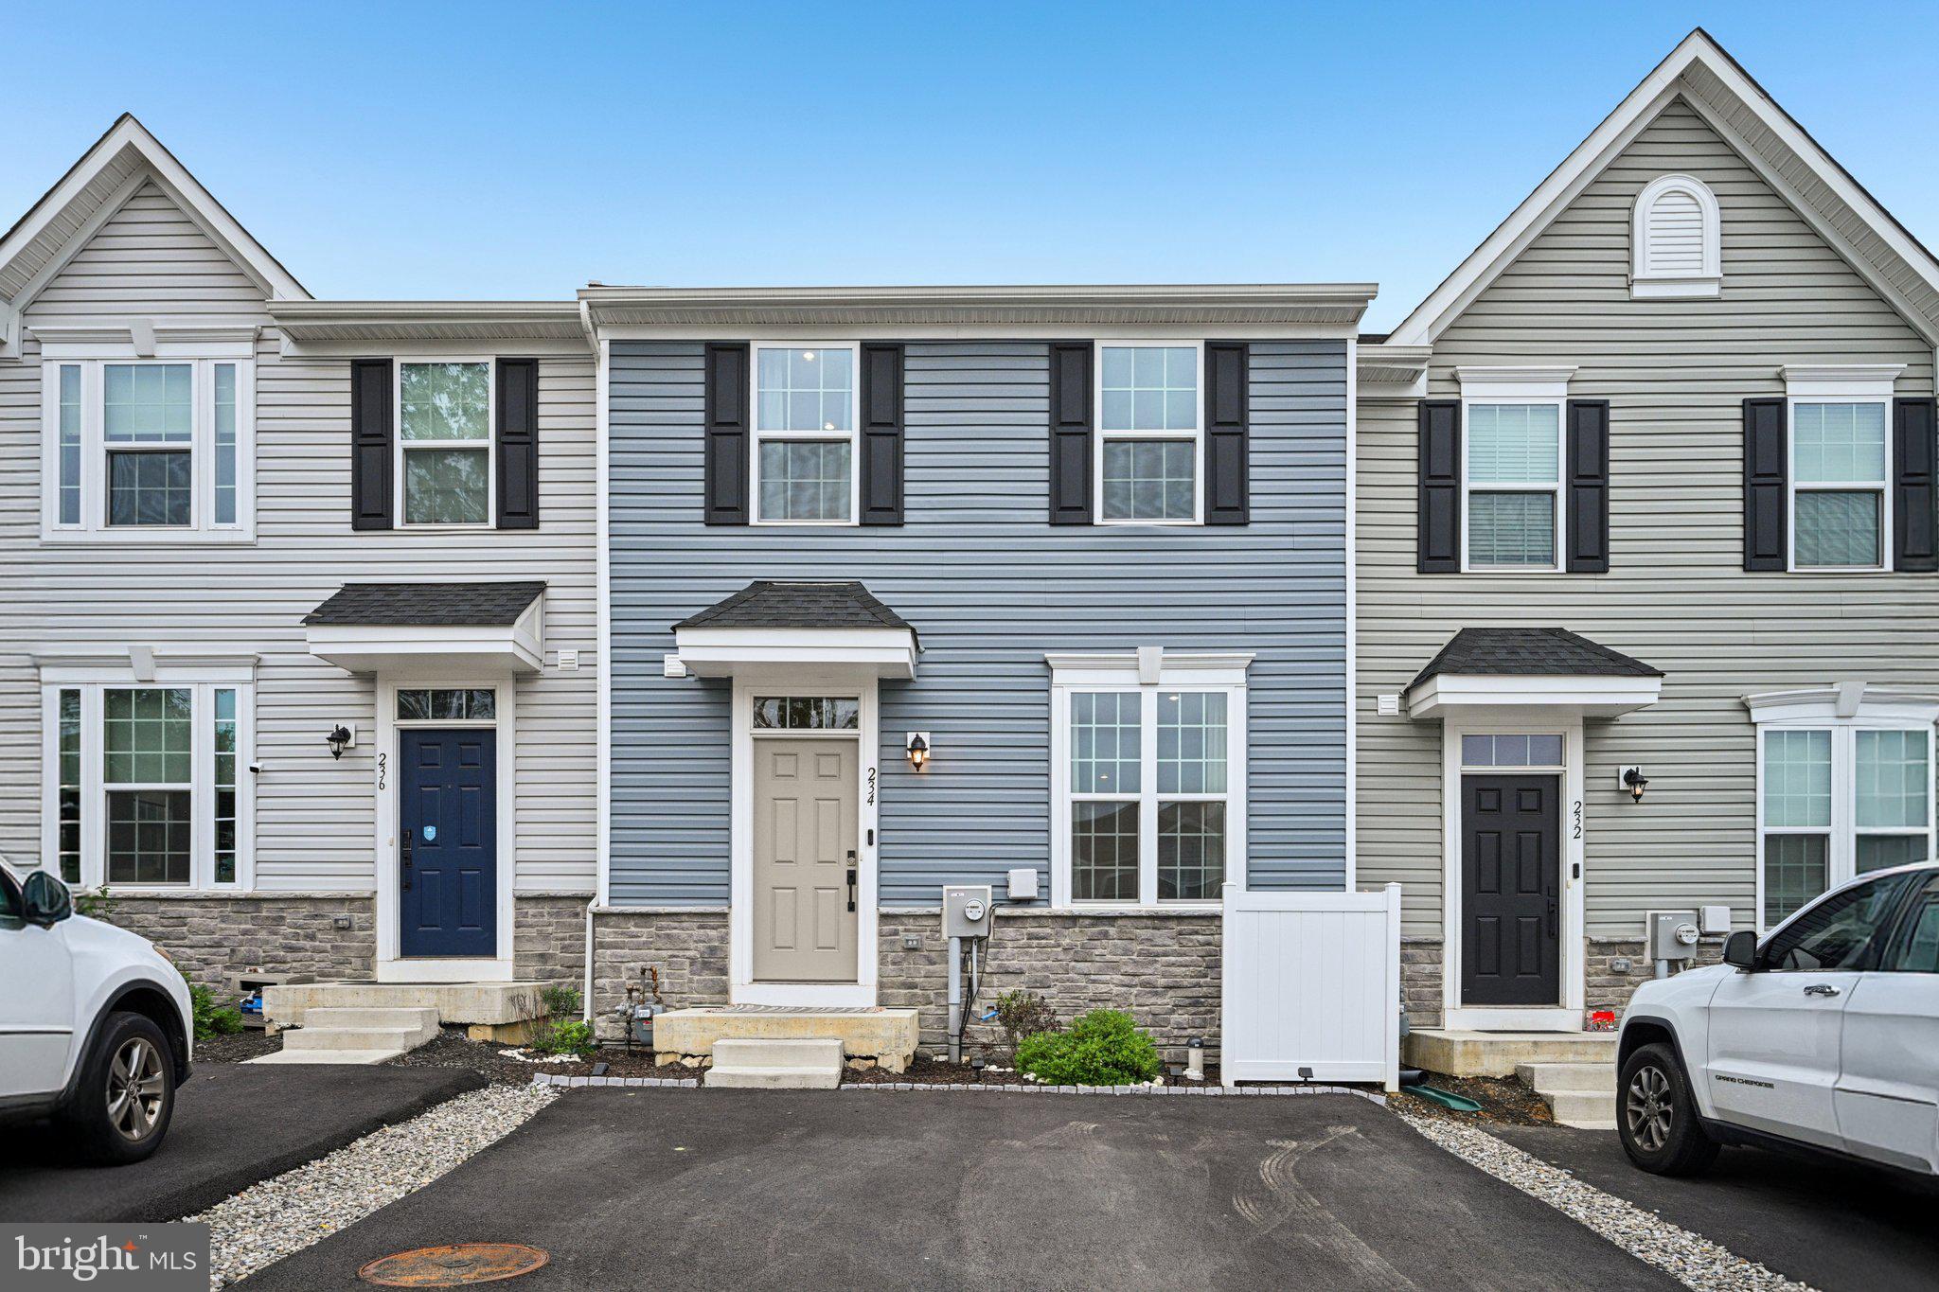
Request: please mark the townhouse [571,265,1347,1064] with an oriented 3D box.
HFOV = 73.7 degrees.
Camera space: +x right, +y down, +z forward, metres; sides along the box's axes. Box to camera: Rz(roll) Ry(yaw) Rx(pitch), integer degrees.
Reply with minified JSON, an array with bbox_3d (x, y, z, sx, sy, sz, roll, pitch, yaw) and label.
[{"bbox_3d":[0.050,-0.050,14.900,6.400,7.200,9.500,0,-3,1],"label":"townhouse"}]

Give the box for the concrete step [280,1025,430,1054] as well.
[{"bbox_3d":[-4.730,3.030,9.970,0.950,0.170,0.400,0,-3,1],"label":"concrete step"}]

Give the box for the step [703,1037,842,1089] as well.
[{"bbox_3d":[-1.300,2.845,8.840,0.900,0.270,0.580,0,-5,0],"label":"step"}]

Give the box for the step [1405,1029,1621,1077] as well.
[{"bbox_3d":[4.820,3.410,10.850,1.900,0.340,1.080,0,-3,1],"label":"step"}]

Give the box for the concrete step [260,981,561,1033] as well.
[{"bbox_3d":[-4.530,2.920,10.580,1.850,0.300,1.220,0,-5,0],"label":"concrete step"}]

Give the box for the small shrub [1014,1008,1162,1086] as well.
[{"bbox_3d":[0.880,2.980,9.600,1.080,0.600,0.920,0,-3,1],"label":"small shrub"}]

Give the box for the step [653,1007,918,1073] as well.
[{"bbox_3d":[-1.380,3.040,10.050,1.900,0.420,1.100,0,-3,1],"label":"step"}]

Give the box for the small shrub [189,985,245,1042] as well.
[{"bbox_3d":[-6.250,2.985,10.550,0.550,0.480,0.500,0,-5,0],"label":"small shrub"}]

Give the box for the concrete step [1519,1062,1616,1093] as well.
[{"bbox_3d":[4.650,3.260,9.780,0.900,0.180,0.310,0,-5,0],"label":"concrete step"}]

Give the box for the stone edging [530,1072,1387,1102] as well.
[{"bbox_3d":[-0.070,3.090,9.000,5.950,0.120,0.250,0,-3,1],"label":"stone edging"}]

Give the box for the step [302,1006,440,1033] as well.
[{"bbox_3d":[-4.537,2.840,9.830,0.890,0.155,0.310,0,-5,0],"label":"step"}]

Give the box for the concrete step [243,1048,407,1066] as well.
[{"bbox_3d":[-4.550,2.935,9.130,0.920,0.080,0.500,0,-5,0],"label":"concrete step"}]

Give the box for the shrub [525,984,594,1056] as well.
[{"bbox_3d":[-3.190,2.915,10.050,0.490,0.530,0.460,0,-5,0],"label":"shrub"}]

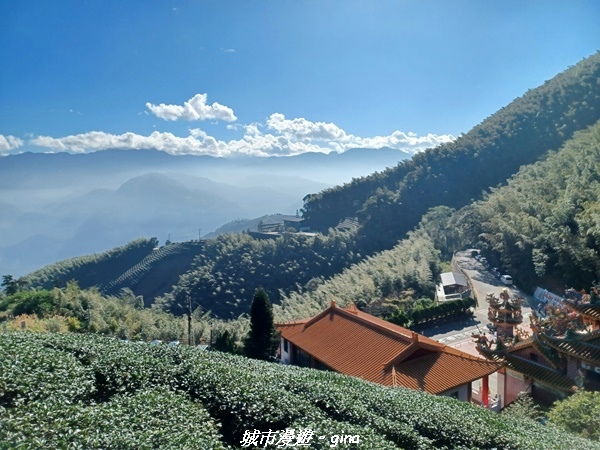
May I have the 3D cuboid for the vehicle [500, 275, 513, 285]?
[{"bbox_3d":[53.376,14.216,112.000,1.800,1.650,4.500,1,5,12],"label":"vehicle"}]

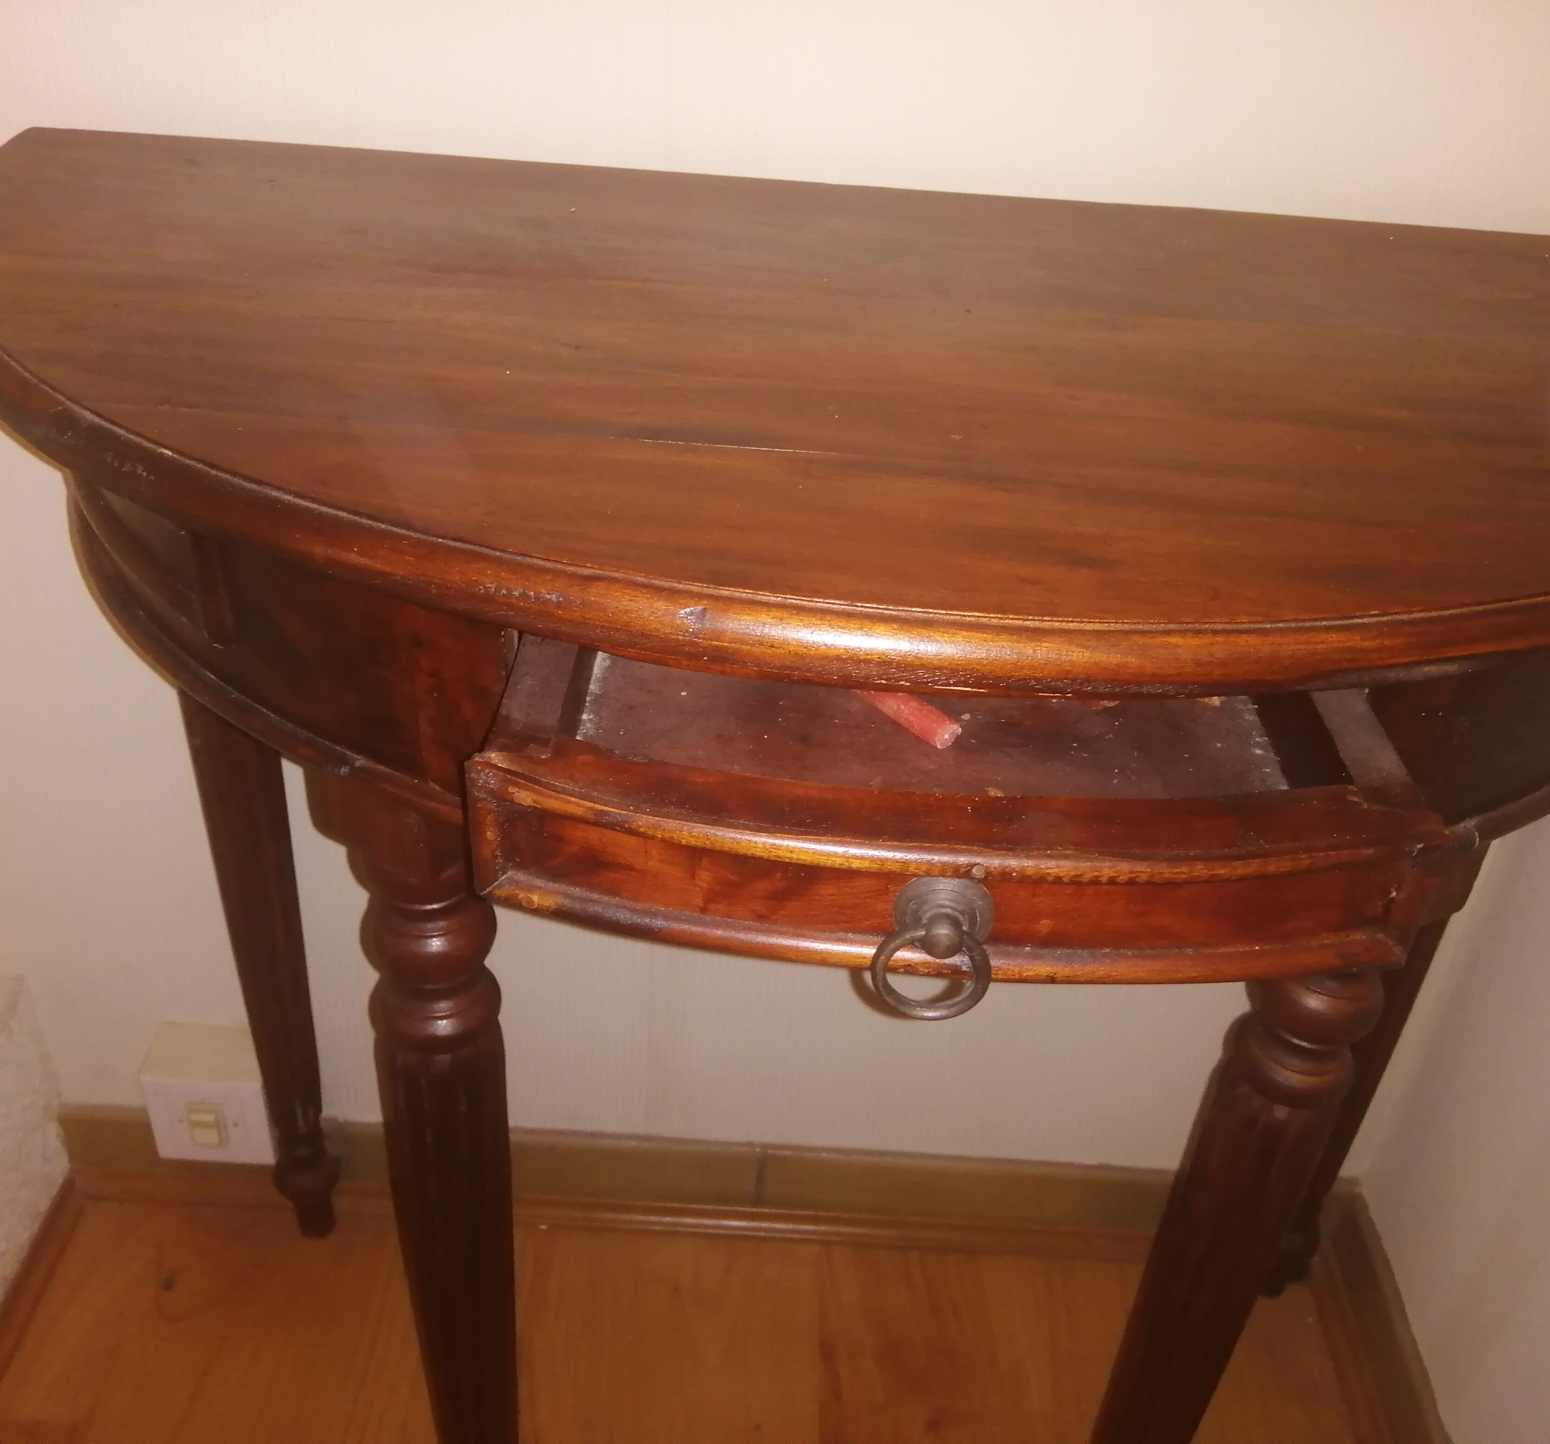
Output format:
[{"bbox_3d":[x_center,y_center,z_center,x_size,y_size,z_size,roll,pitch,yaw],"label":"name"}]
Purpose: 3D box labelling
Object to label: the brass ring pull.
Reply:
[{"bbox_3d":[0.042,0.063,0.387,0.033,0.039,0.022,4,34,-2],"label":"brass ring pull"}]

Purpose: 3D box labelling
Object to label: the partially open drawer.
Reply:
[{"bbox_3d":[0.050,-0.027,0.499,0.265,0.048,0.278,4,34,-2],"label":"partially open drawer"}]

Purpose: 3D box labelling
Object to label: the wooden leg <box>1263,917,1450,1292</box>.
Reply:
[{"bbox_3d":[0.400,0.160,0.937,0.056,0.672,0.056,4,34,-2],"label":"wooden leg"}]

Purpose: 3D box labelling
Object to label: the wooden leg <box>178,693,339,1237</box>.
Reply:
[{"bbox_3d":[-0.325,0.113,0.917,0.056,0.672,0.056,4,34,-2],"label":"wooden leg"}]

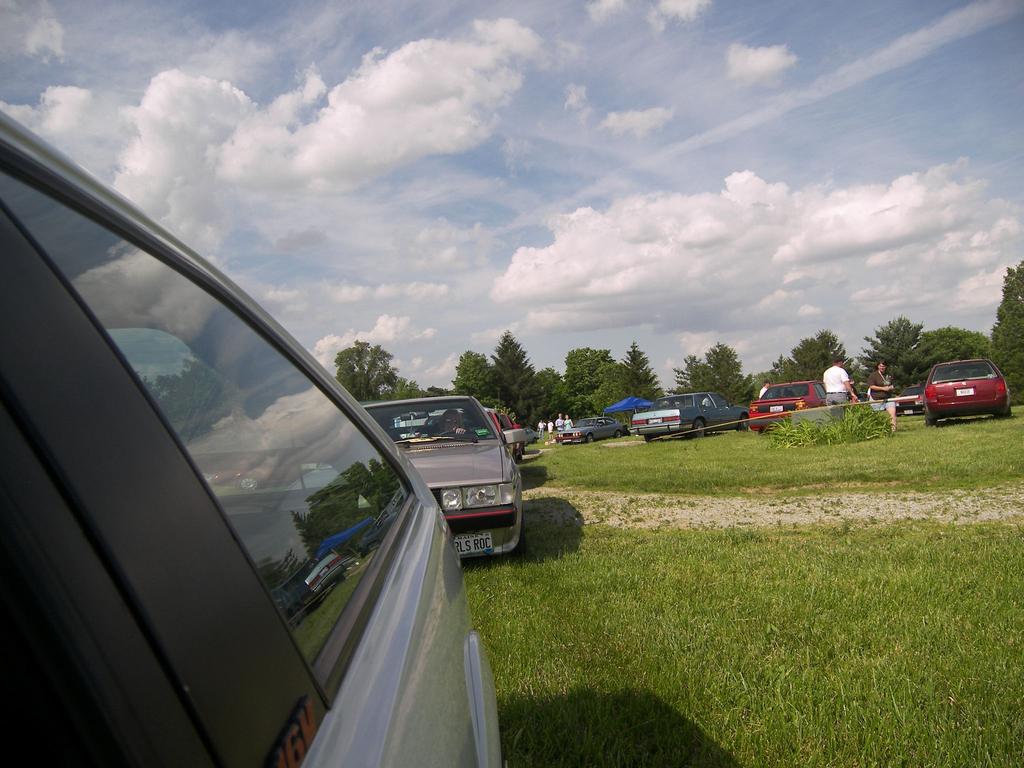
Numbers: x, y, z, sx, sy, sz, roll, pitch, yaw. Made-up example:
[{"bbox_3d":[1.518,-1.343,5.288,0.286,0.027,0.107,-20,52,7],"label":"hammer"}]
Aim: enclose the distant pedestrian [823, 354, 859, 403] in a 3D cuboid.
[{"bbox_3d":[7.650,0.309,16.352,0.450,1.784,0.580,-3,-4,-42],"label":"distant pedestrian"}]

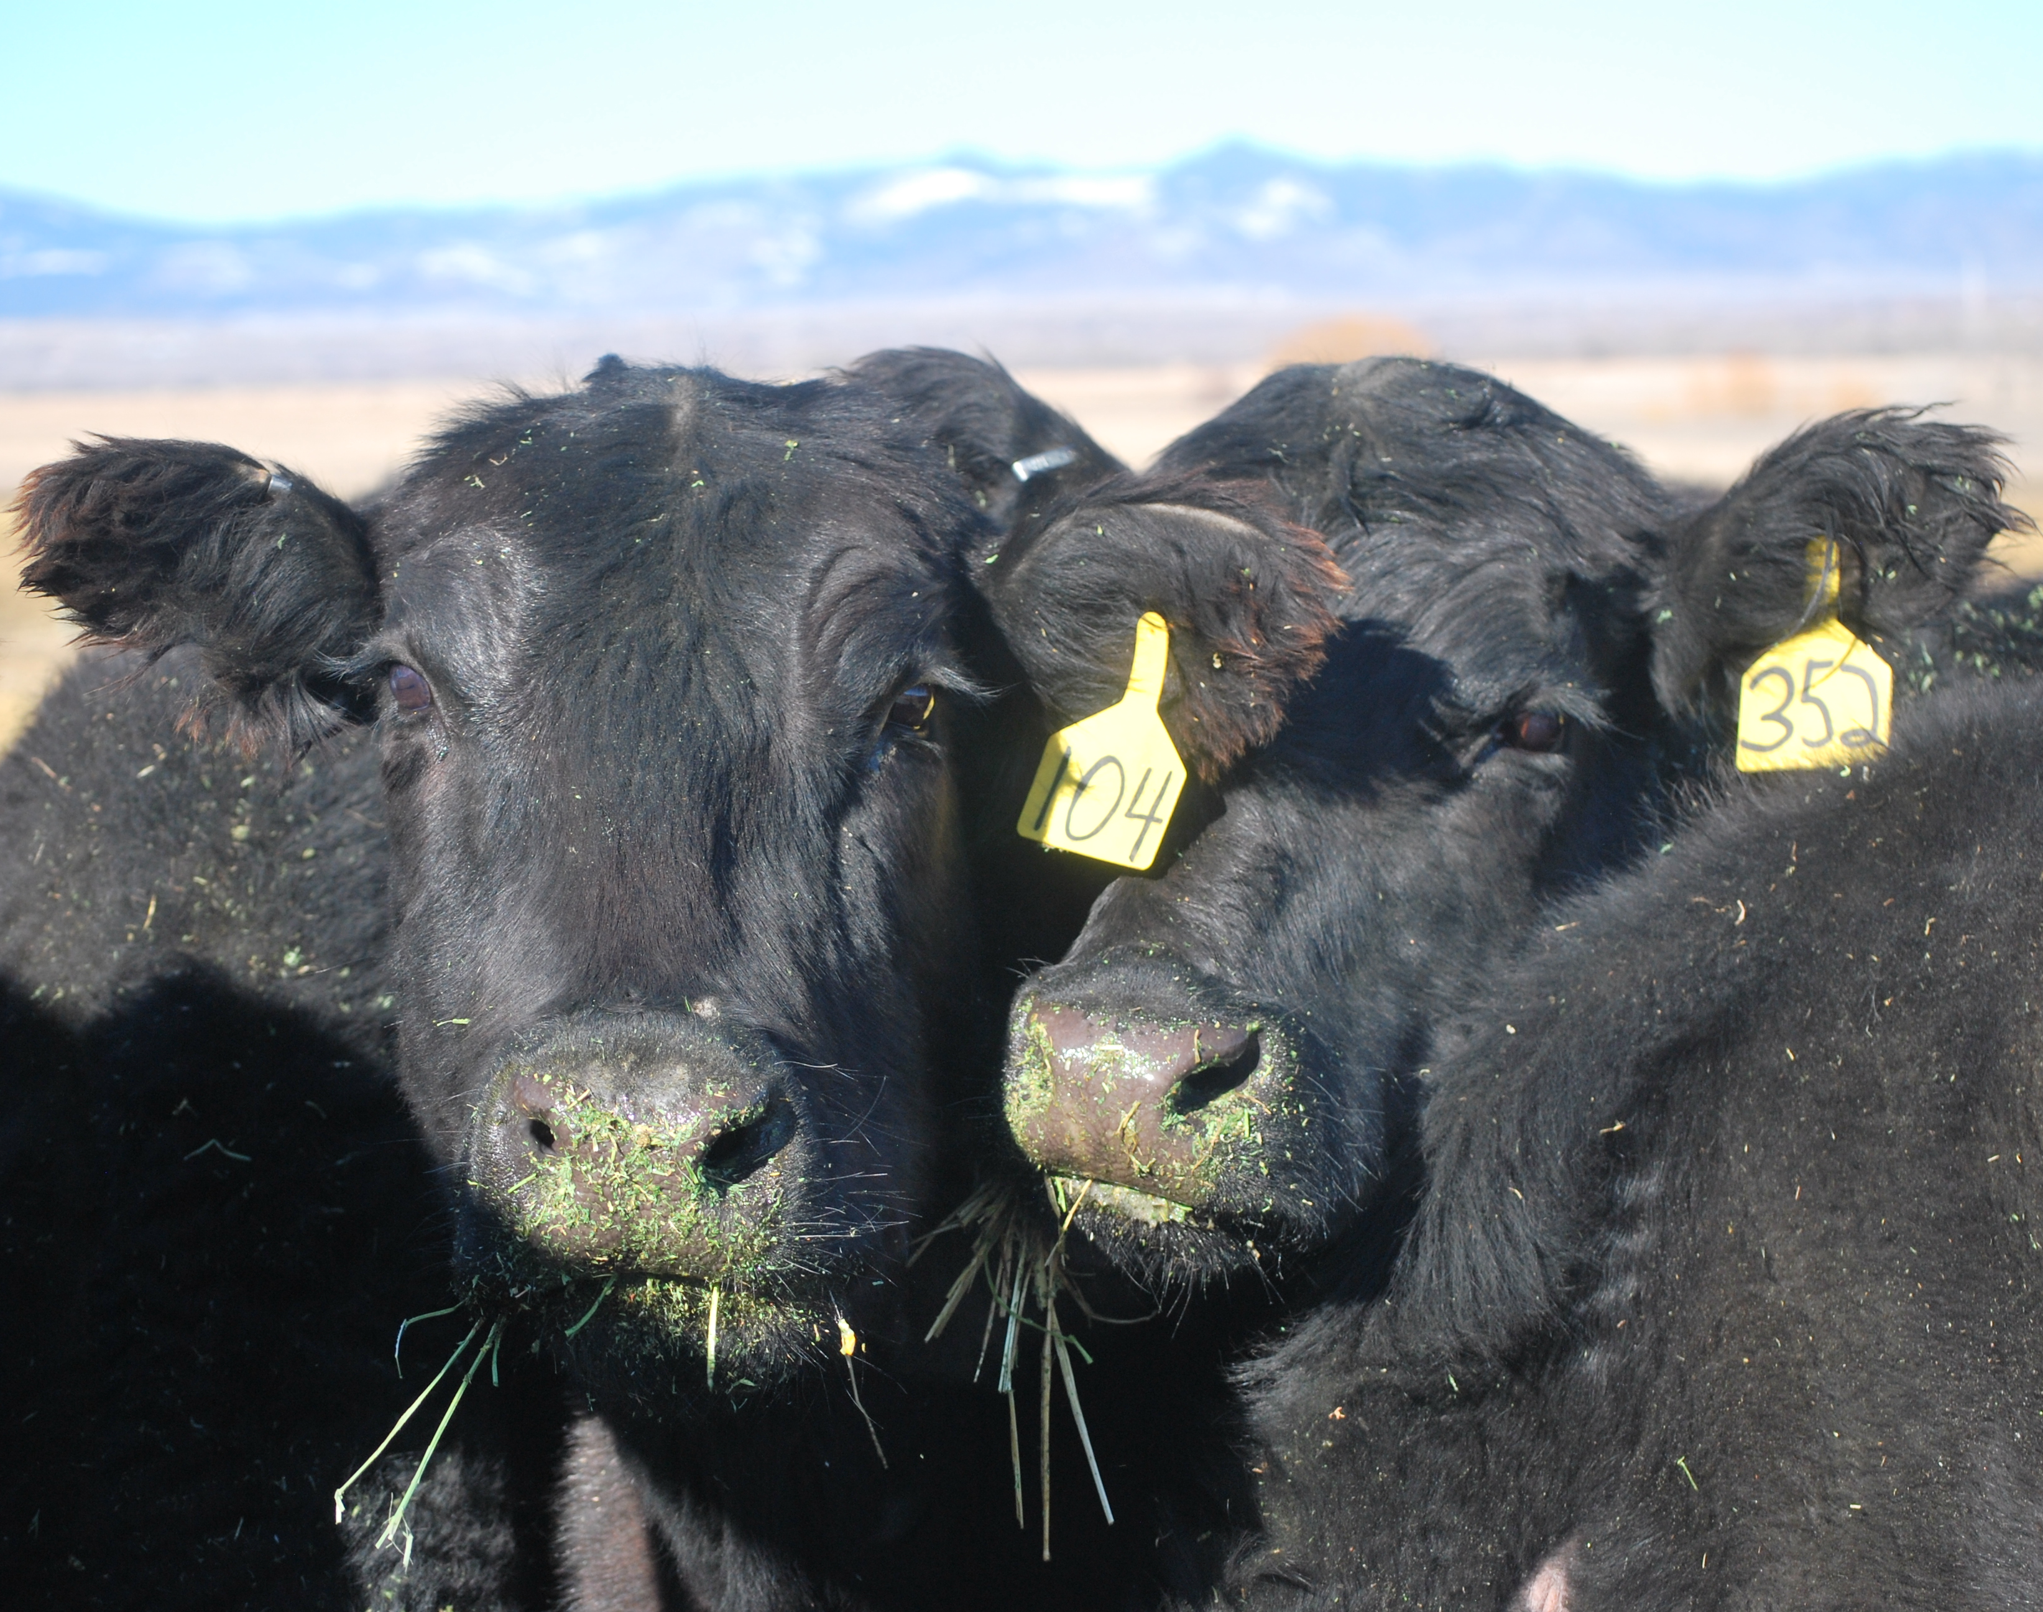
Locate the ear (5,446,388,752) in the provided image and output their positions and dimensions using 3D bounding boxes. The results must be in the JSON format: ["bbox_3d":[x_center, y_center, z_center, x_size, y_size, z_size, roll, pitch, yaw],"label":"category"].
[{"bbox_3d":[-0.377,-0.099,2.860,0.165,0.135,0.085,1,4,13],"label":"ear"}]

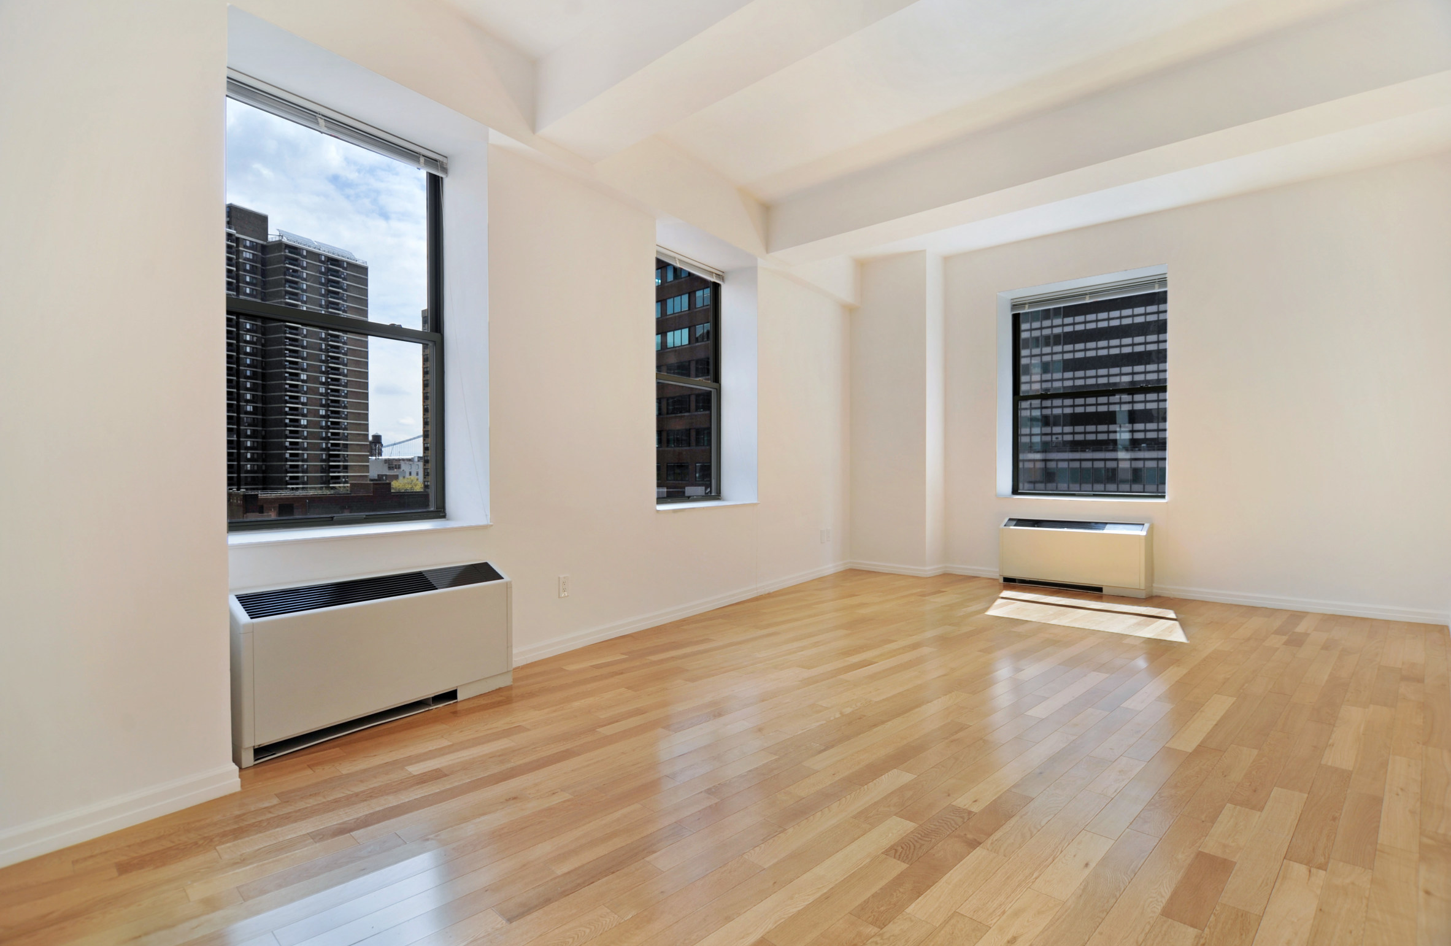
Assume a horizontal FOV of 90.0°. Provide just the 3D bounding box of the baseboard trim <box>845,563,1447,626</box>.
[{"bbox_3d":[2.967,0.941,6.050,4.336,0.085,0.391,0,1,44],"label":"baseboard trim"}]

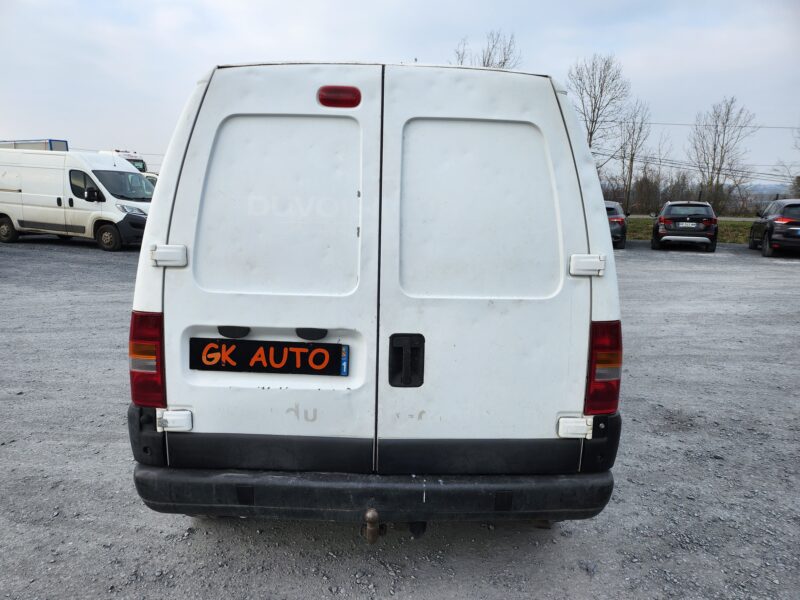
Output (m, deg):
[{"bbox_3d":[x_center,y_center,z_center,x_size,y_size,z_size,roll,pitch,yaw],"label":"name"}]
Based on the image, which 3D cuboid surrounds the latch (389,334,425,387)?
[{"bbox_3d":[0.023,0.207,1.901,0.120,0.182,0.040,1,9,-1],"label":"latch"}]

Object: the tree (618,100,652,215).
[{"bbox_3d":[24.468,-14.938,58.151,3.570,11.370,3.570,1,11,-1],"label":"tree"}]

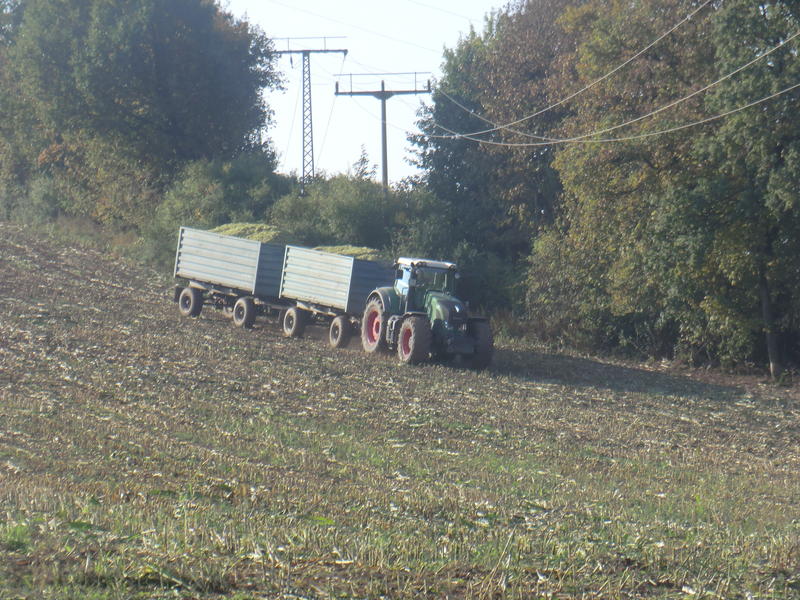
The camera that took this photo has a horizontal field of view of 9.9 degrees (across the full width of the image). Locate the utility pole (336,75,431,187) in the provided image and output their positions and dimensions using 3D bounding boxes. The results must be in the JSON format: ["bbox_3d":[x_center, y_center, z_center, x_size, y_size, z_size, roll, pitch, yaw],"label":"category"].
[{"bbox_3d":[-0.530,-3.950,174.000,3.650,9.200,0.350,-1,0,-3],"label":"utility pole"}]

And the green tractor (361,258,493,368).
[{"bbox_3d":[1.051,0.432,150.002,2.700,3.220,5.200,5,4,-24],"label":"green tractor"}]

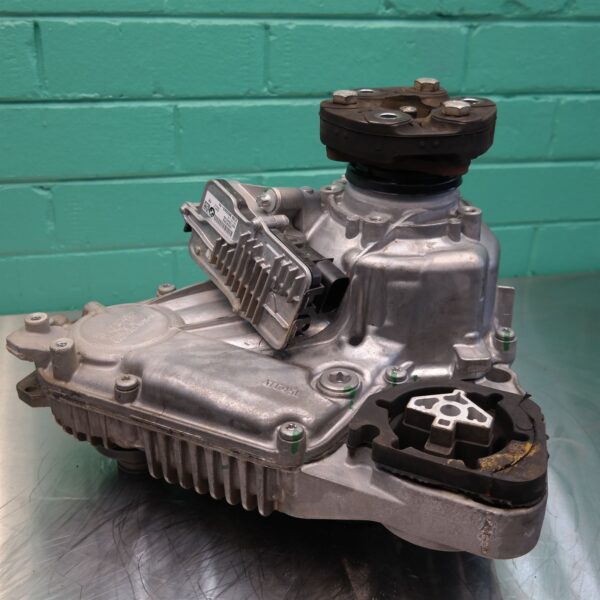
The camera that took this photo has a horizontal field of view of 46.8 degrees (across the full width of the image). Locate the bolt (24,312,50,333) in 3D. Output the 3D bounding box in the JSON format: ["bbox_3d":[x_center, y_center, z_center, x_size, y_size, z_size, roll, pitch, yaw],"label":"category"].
[{"bbox_3d":[-0.210,0.018,0.555,0.018,0.009,0.018,0,27,0],"label":"bolt"}]

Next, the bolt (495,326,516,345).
[{"bbox_3d":[0.182,0.032,0.612,0.017,0.007,0.017,0,27,0],"label":"bolt"}]

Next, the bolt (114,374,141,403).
[{"bbox_3d":[-0.124,0.064,0.499,0.017,0.013,0.017,0,27,0],"label":"bolt"}]

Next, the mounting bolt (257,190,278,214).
[{"bbox_3d":[-0.026,-0.076,0.540,0.010,0.018,0.018,-14,31,-26],"label":"mounting bolt"}]

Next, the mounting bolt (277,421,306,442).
[{"bbox_3d":[-0.005,0.086,0.455,0.017,0.006,0.017,0,27,0],"label":"mounting bolt"}]

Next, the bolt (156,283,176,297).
[{"bbox_3d":[-0.123,-0.009,0.642,0.017,0.007,0.017,0,27,0],"label":"bolt"}]

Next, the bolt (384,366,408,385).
[{"bbox_3d":[0.074,0.058,0.533,0.017,0.006,0.017,0,27,0],"label":"bolt"}]

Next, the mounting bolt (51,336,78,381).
[{"bbox_3d":[-0.177,0.045,0.519,0.018,0.027,0.018,0,27,0],"label":"mounting bolt"}]

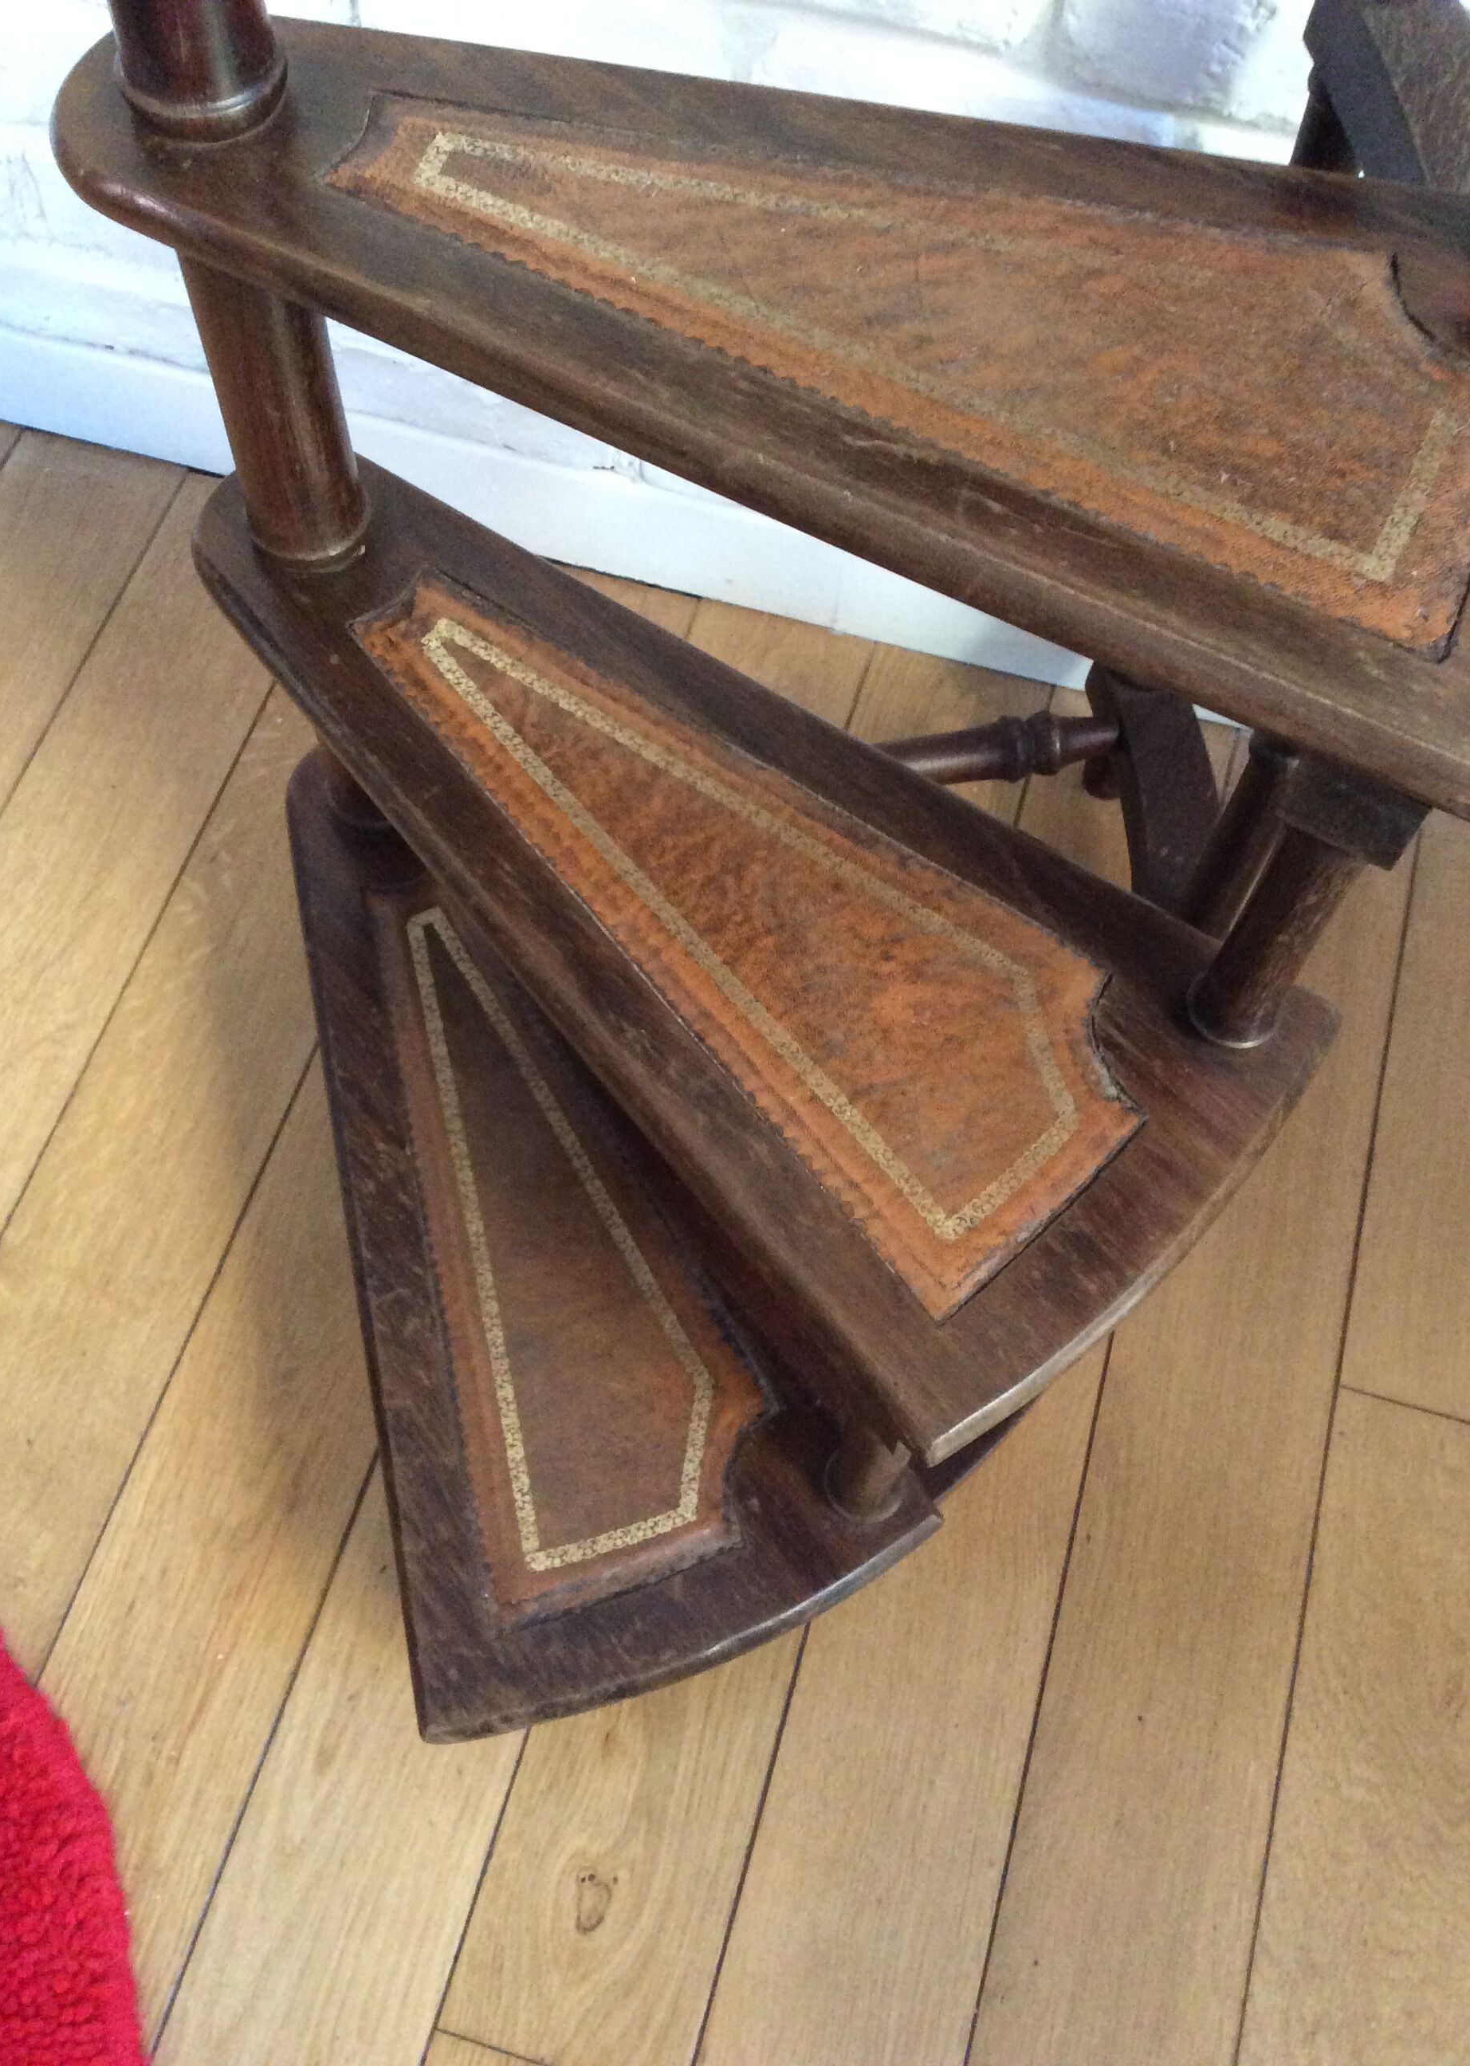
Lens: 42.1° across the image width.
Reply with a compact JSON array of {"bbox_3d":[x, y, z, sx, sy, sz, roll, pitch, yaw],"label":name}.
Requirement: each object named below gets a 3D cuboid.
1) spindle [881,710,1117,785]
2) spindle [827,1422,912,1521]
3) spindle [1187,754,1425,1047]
[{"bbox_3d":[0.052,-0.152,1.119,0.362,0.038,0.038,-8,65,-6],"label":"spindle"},{"bbox_3d":[0.065,0.168,0.810,0.040,0.191,0.040,-31,69,-16],"label":"spindle"},{"bbox_3d":[0.205,-0.053,0.679,0.040,0.191,0.040,29,66,11],"label":"spindle"}]

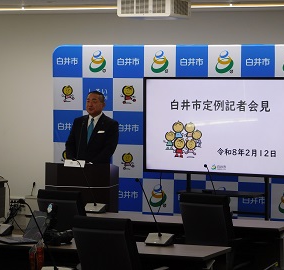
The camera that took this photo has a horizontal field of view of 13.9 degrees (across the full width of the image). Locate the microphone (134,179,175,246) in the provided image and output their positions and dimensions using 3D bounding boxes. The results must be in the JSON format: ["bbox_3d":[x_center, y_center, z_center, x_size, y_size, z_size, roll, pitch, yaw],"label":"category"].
[{"bbox_3d":[0.065,0.488,7.373,0.190,0.440,0.400,1,2,22],"label":"microphone"}]

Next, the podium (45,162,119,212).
[{"bbox_3d":[-0.587,0.780,11.326,0.620,1.020,0.500,1,2,18],"label":"podium"}]

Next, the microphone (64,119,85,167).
[{"bbox_3d":[-0.590,0.083,11.214,0.180,0.450,0.200,1,2,22],"label":"microphone"}]

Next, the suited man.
[{"bbox_3d":[-0.508,0.413,11.864,0.540,1.720,0.340,1,2,20],"label":"suited man"}]

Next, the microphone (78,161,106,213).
[{"bbox_3d":[-0.442,0.419,9.413,0.190,0.430,0.340,1,2,22],"label":"microphone"}]

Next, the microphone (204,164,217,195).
[{"bbox_3d":[0.574,0.436,8.980,0.180,0.450,0.360,1,2,22],"label":"microphone"}]

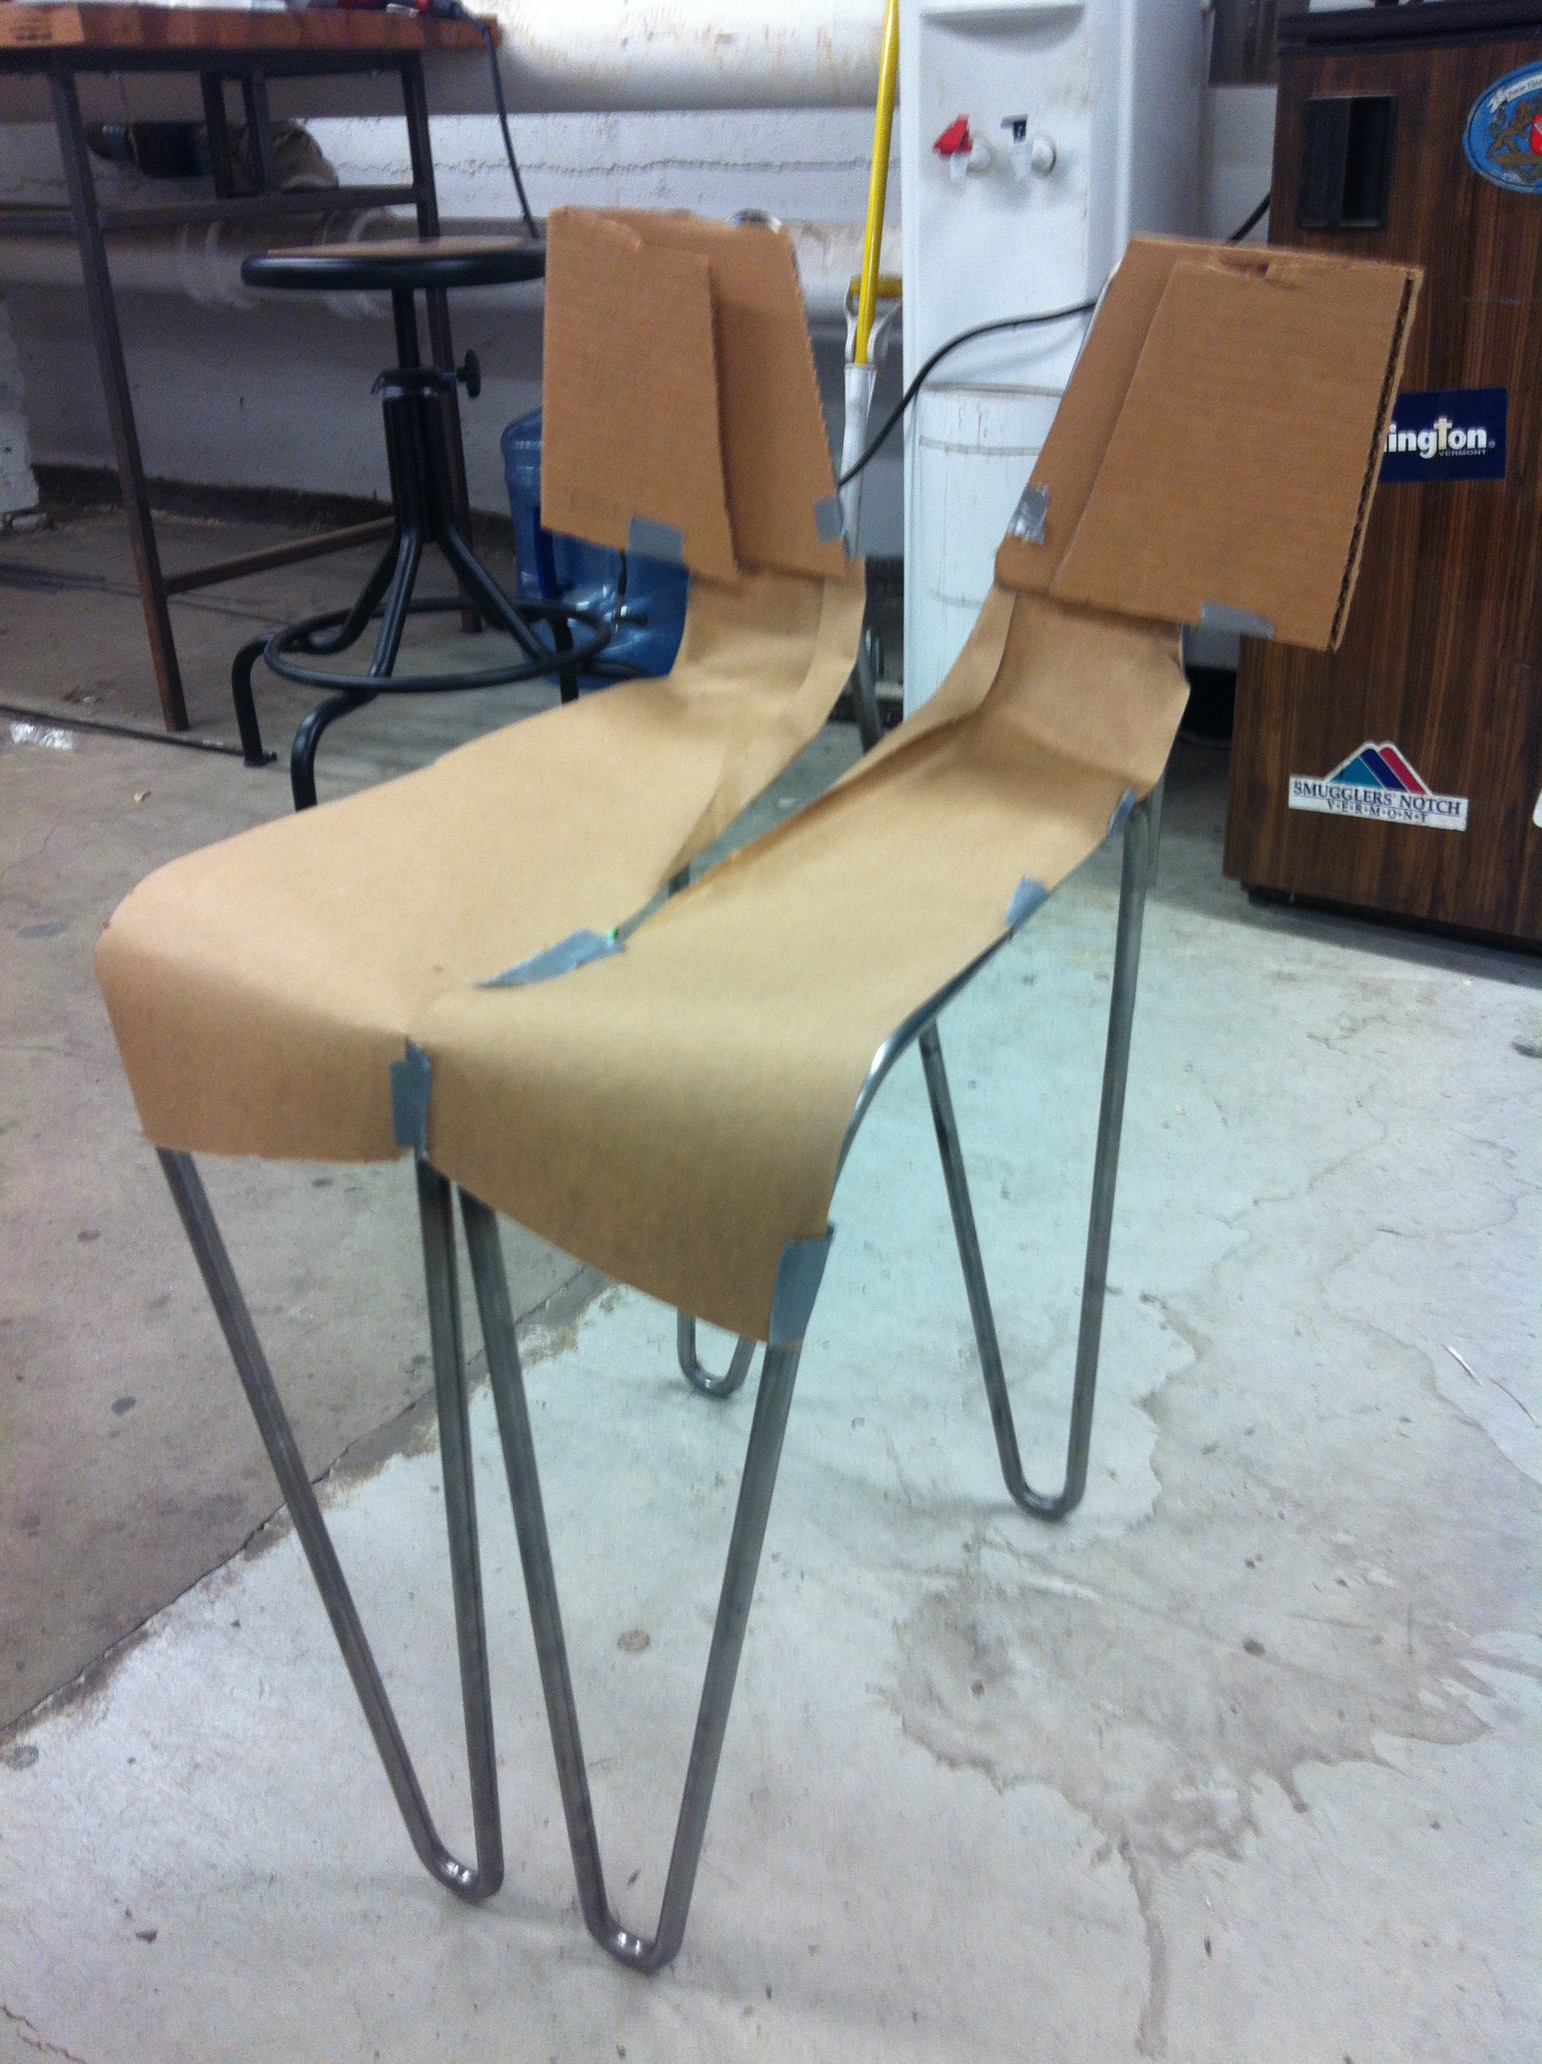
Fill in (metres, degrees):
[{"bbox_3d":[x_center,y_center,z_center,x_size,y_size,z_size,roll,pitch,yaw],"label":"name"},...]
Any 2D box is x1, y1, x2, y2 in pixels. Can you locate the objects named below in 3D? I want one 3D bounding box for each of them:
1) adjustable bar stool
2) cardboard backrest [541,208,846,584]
[{"bbox_3d":[-0.418,-0.612,2.538,0.469,0.640,0.469,-11,26,-18],"label":"adjustable bar stool"},{"bbox_3d":[-0.048,-0.395,1.286,0.190,0.210,0.040,5,7,17],"label":"cardboard backrest"}]

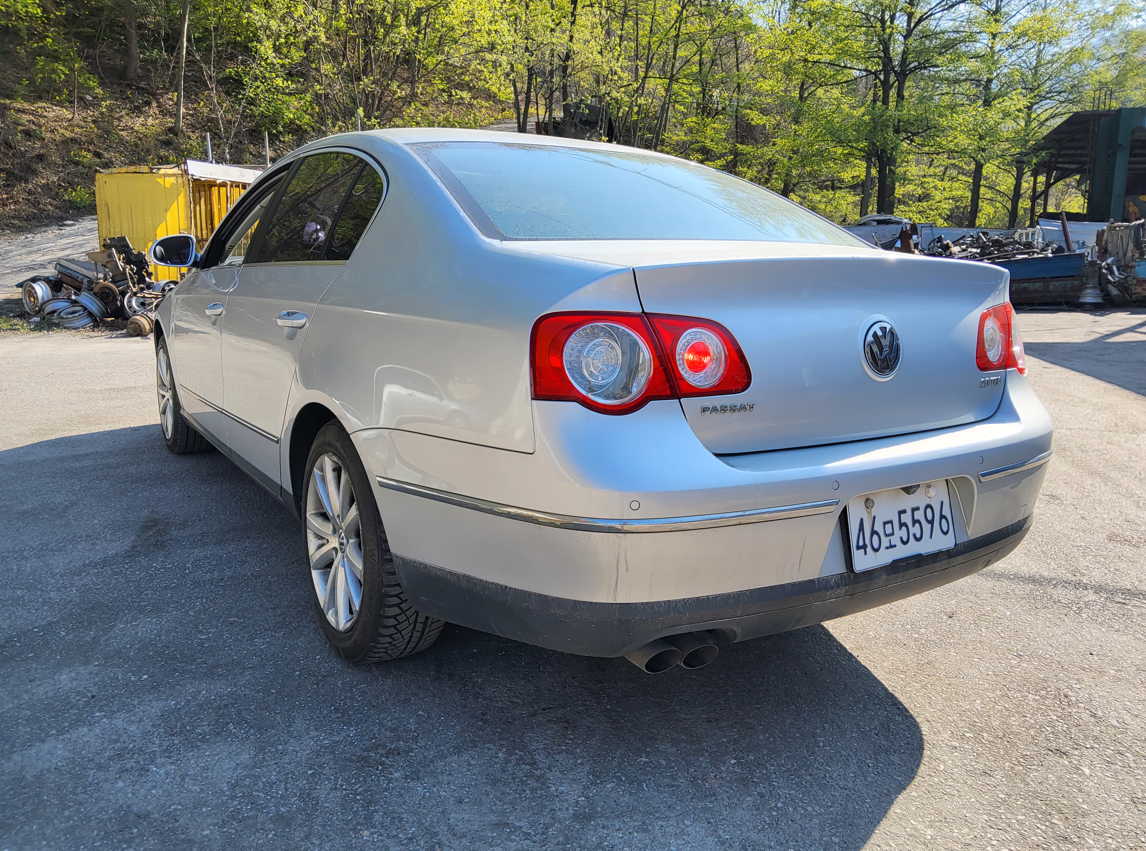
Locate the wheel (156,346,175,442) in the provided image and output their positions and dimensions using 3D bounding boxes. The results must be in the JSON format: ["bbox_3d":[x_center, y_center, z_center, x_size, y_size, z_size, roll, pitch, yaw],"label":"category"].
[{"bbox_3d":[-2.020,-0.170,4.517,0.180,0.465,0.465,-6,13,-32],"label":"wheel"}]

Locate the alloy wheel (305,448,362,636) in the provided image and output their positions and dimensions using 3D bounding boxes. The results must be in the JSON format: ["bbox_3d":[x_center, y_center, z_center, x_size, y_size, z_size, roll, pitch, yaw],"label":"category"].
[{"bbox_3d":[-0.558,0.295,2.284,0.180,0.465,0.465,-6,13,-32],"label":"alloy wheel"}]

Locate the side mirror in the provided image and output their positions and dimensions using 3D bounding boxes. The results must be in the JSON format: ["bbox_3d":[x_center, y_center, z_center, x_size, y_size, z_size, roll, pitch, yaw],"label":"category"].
[{"bbox_3d":[-1.629,-0.714,3.508,0.190,0.140,0.130,-6,13,-32],"label":"side mirror"}]

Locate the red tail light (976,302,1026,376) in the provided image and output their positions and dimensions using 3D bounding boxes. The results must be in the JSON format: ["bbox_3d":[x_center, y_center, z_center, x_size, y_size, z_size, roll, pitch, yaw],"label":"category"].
[{"bbox_3d":[1.056,-0.216,2.163,0.405,0.190,0.125,-9,15,-43],"label":"red tail light"}]

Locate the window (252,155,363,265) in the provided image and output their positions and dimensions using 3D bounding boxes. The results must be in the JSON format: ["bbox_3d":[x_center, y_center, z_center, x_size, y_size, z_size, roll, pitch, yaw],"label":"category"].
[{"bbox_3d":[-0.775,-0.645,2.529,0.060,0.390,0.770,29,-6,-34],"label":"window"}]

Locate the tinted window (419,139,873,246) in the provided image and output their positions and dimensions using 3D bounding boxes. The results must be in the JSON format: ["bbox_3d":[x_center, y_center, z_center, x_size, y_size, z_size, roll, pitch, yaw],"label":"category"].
[{"bbox_3d":[0.176,-0.677,2.441,1.240,0.090,0.820,-6,35,-32],"label":"tinted window"}]

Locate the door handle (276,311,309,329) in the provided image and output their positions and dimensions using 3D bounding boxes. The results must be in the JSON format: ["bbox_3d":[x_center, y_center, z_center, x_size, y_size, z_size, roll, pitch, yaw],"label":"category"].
[{"bbox_3d":[-0.745,-0.281,2.293,0.055,0.050,0.220,-6,13,-32],"label":"door handle"}]

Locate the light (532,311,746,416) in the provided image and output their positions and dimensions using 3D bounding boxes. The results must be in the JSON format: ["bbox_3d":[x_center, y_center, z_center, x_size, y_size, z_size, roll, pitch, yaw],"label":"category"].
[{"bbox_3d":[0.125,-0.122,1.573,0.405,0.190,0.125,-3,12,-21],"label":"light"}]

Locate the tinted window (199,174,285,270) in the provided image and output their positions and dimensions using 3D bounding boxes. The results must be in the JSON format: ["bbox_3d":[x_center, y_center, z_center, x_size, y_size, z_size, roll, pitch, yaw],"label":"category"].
[{"bbox_3d":[-1.237,-0.762,3.196,0.060,0.390,0.780,29,-6,-34],"label":"tinted window"}]

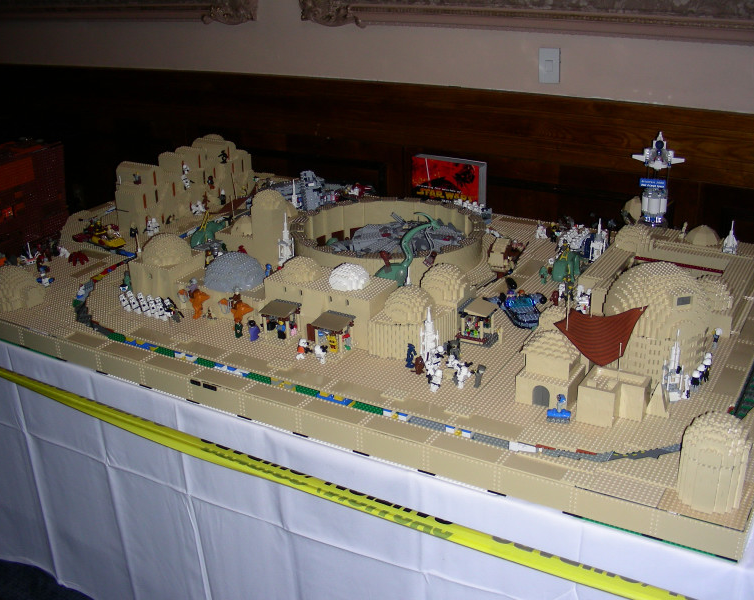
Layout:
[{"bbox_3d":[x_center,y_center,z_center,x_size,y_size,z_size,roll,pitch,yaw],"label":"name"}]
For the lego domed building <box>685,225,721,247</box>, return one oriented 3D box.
[{"bbox_3d":[0.827,-0.168,2.221,0.092,0.040,0.093,11,27,28],"label":"lego domed building"}]

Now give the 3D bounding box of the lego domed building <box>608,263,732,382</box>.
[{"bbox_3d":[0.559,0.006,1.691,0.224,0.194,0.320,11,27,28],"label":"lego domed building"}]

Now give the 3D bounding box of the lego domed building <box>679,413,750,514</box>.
[{"bbox_3d":[0.484,0.221,1.259,0.099,0.138,0.099,11,27,28],"label":"lego domed building"}]

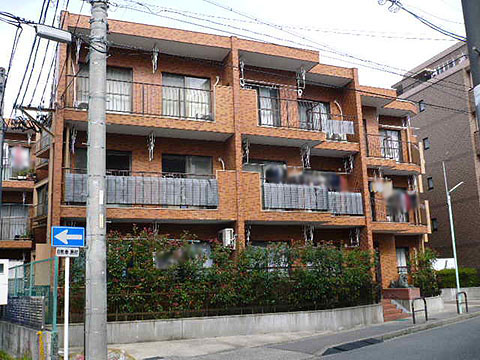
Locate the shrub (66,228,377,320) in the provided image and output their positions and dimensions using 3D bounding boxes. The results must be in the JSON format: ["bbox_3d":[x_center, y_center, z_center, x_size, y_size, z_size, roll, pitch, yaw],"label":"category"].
[{"bbox_3d":[-0.165,2.548,13.473,8.900,2.200,1.000,2,-12,-20],"label":"shrub"}]

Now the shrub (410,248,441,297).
[{"bbox_3d":[6.360,3.182,16.758,0.850,1.650,0.800,2,-12,-20],"label":"shrub"}]

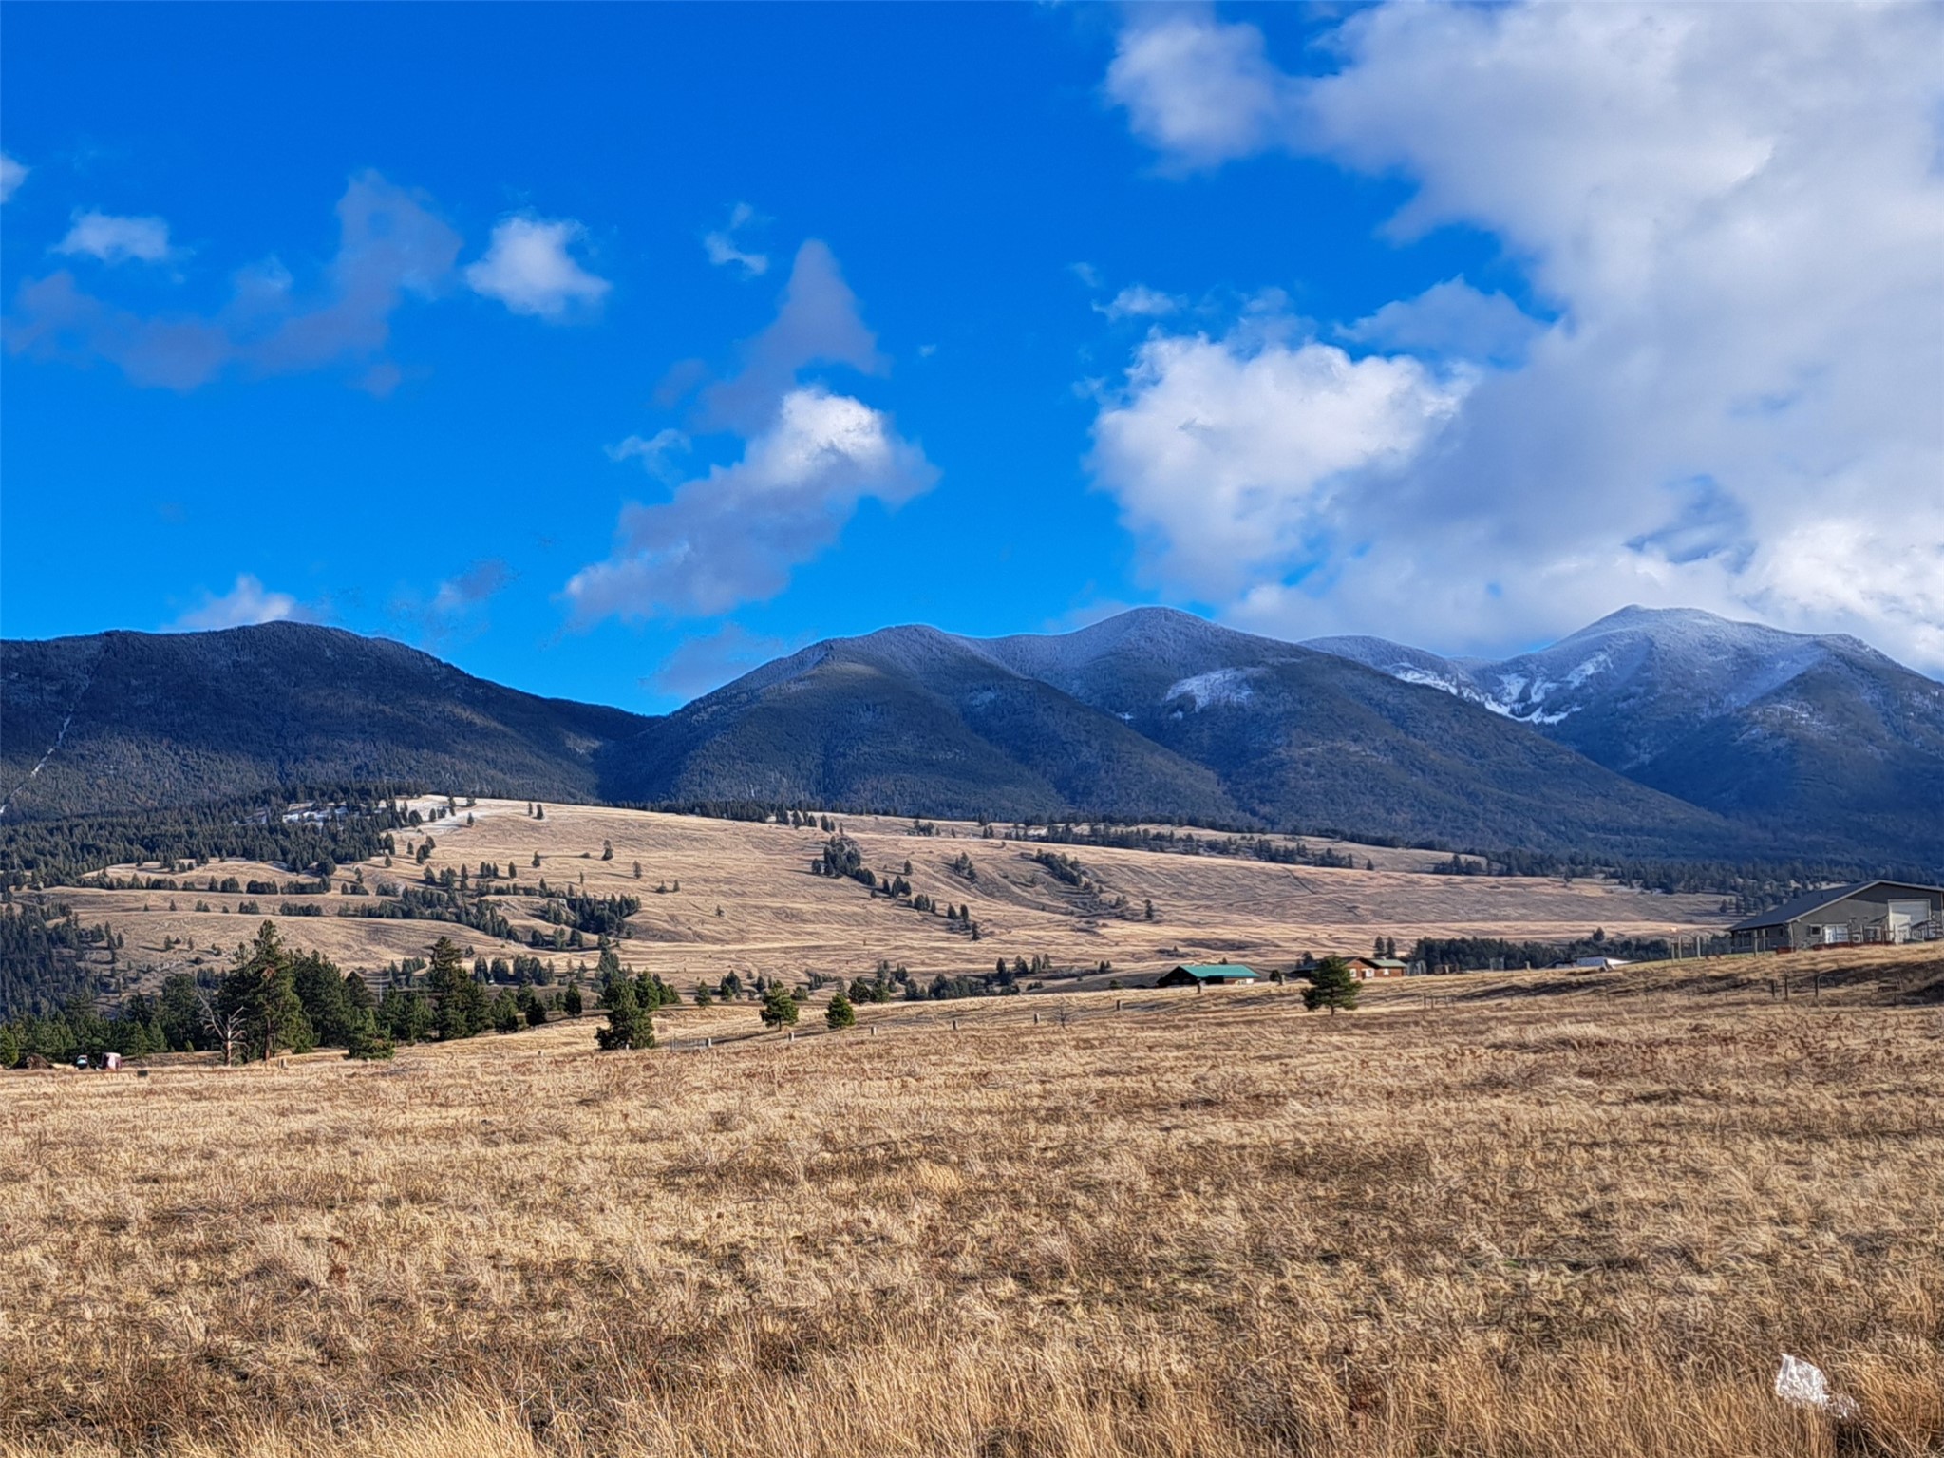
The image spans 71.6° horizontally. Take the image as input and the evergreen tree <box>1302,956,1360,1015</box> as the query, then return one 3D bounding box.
[{"bbox_3d":[30.980,22.120,116.000,5.100,5.080,4.940,0,-9,0],"label":"evergreen tree"}]

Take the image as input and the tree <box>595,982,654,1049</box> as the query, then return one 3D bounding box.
[{"bbox_3d":[-37.550,31.010,146.000,6.500,7.440,6.300,0,-9,0],"label":"tree"}]

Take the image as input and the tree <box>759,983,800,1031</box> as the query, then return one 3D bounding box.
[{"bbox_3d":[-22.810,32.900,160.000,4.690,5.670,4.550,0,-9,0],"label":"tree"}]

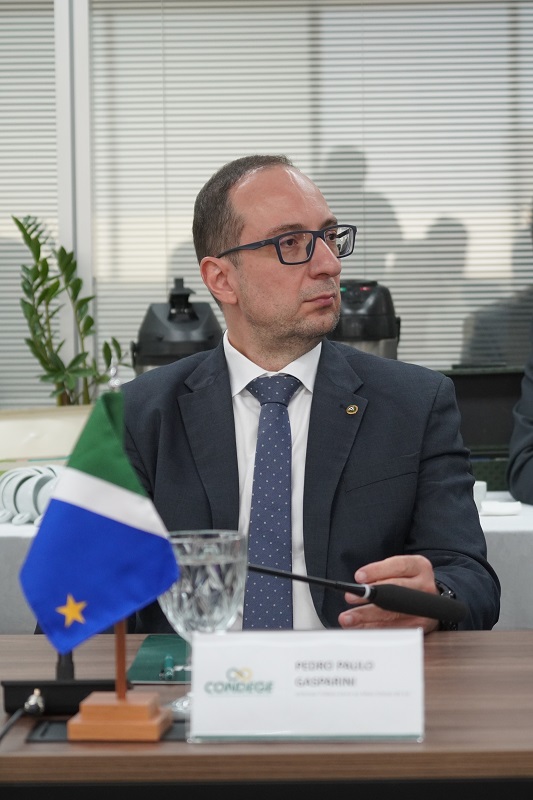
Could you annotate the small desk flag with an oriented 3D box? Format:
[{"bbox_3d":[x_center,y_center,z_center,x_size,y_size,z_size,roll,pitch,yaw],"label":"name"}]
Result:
[{"bbox_3d":[-0.154,0.113,2.158,0.145,0.237,0.050,-1,3,3],"label":"small desk flag"}]

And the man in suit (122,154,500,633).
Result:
[{"bbox_3d":[0.023,0.357,2.802,0.540,1.313,0.700,0,3,7],"label":"man in suit"}]

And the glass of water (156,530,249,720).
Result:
[{"bbox_3d":[-0.062,0.214,2.250,0.087,0.167,0.087,-1,3,0],"label":"glass of water"}]

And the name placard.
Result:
[{"bbox_3d":[0.036,0.254,2.122,0.210,0.097,0.060,0,3,4],"label":"name placard"}]

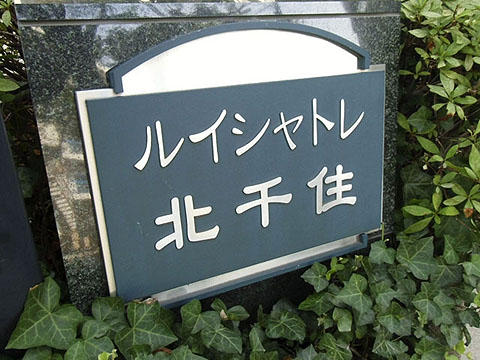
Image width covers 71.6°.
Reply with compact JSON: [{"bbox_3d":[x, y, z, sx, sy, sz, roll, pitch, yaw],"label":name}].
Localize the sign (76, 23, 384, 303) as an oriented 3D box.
[{"bbox_3d":[0.037,-0.033,0.571,0.546,0.442,0.031,-10,15,-20],"label":"sign"}]

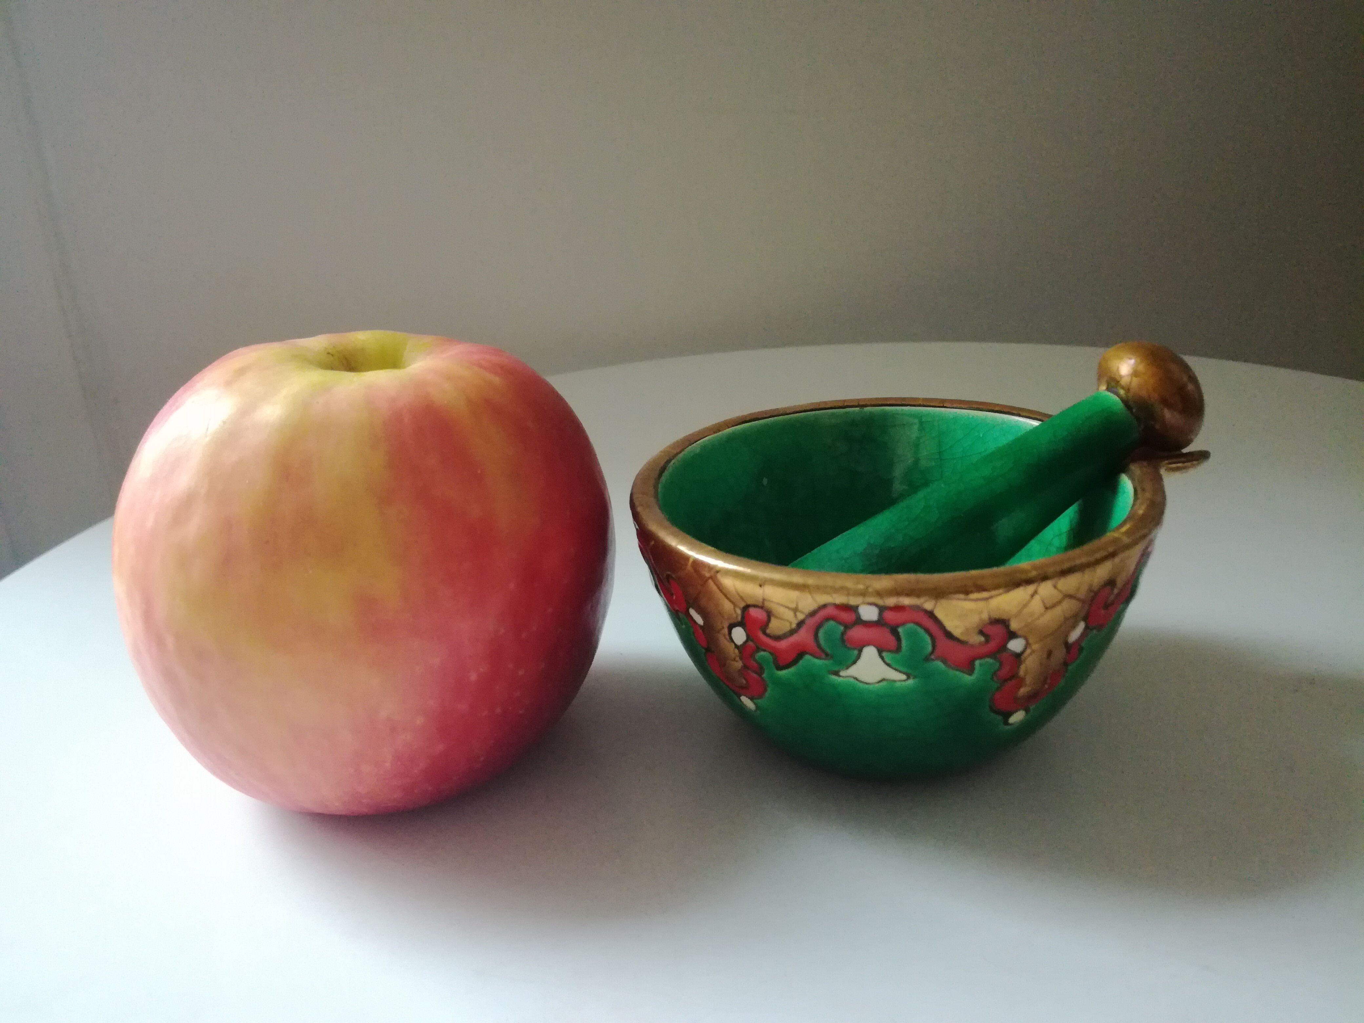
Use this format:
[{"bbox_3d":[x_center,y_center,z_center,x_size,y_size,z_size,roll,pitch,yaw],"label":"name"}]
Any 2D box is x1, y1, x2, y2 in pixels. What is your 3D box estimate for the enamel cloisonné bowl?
[{"bbox_3d":[0.035,0.015,0.184,0.084,0.046,0.084,-4,23,2],"label":"enamel cloisonné bowl"}]

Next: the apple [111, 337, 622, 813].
[{"bbox_3d":[-0.051,0.009,0.180,0.080,0.074,0.080,-5,23,0],"label":"apple"}]

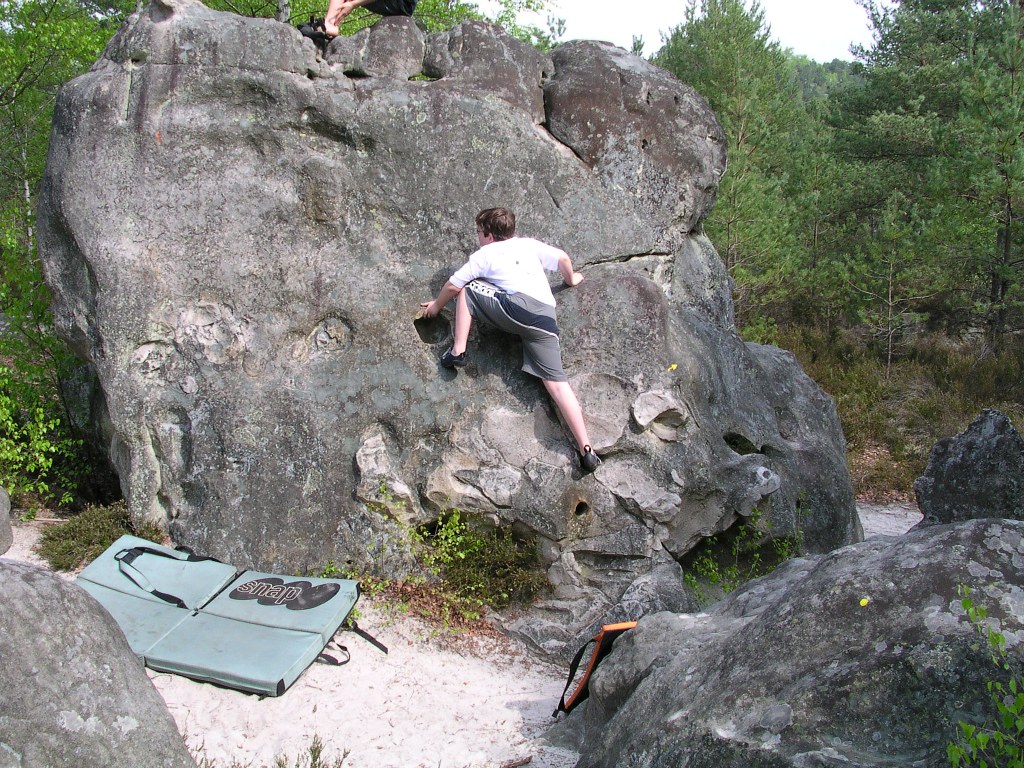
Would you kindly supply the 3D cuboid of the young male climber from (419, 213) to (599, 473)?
[{"bbox_3d":[-0.007,-0.210,5.400,0.900,1.270,0.620,-1,10,-6],"label":"young male climber"}]

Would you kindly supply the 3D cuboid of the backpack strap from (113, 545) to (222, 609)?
[{"bbox_3d":[-1.725,0.964,5.480,0.530,0.090,0.420,9,13,6],"label":"backpack strap"}]

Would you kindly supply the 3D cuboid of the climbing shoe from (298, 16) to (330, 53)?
[{"bbox_3d":[-1.095,-1.953,6.100,0.230,0.120,0.100,2,10,12],"label":"climbing shoe"}]

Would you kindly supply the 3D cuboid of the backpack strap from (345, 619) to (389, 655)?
[{"bbox_3d":[-0.698,1.211,5.250,0.060,0.050,0.340,-8,12,-38],"label":"backpack strap"}]

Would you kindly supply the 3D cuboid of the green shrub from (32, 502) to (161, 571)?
[{"bbox_3d":[-2.337,0.870,6.200,0.700,0.320,0.520,-3,10,-18],"label":"green shrub"}]

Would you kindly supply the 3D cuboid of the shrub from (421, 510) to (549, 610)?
[{"bbox_3d":[-0.141,0.903,5.600,0.630,0.450,0.450,0,10,0],"label":"shrub"}]

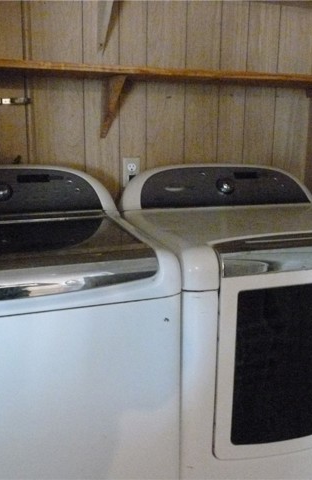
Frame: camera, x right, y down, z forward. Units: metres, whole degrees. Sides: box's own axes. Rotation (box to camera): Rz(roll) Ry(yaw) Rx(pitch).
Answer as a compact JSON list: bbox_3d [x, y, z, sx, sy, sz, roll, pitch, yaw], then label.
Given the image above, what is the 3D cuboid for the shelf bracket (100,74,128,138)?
[{"bbox_3d":[-0.155,-0.473,1.595,0.038,0.208,0.210,-4,13,-20],"label":"shelf bracket"}]

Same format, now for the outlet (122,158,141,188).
[{"bbox_3d":[-0.096,-0.268,1.762,0.071,0.115,0.010,-3,13,-17],"label":"outlet"}]

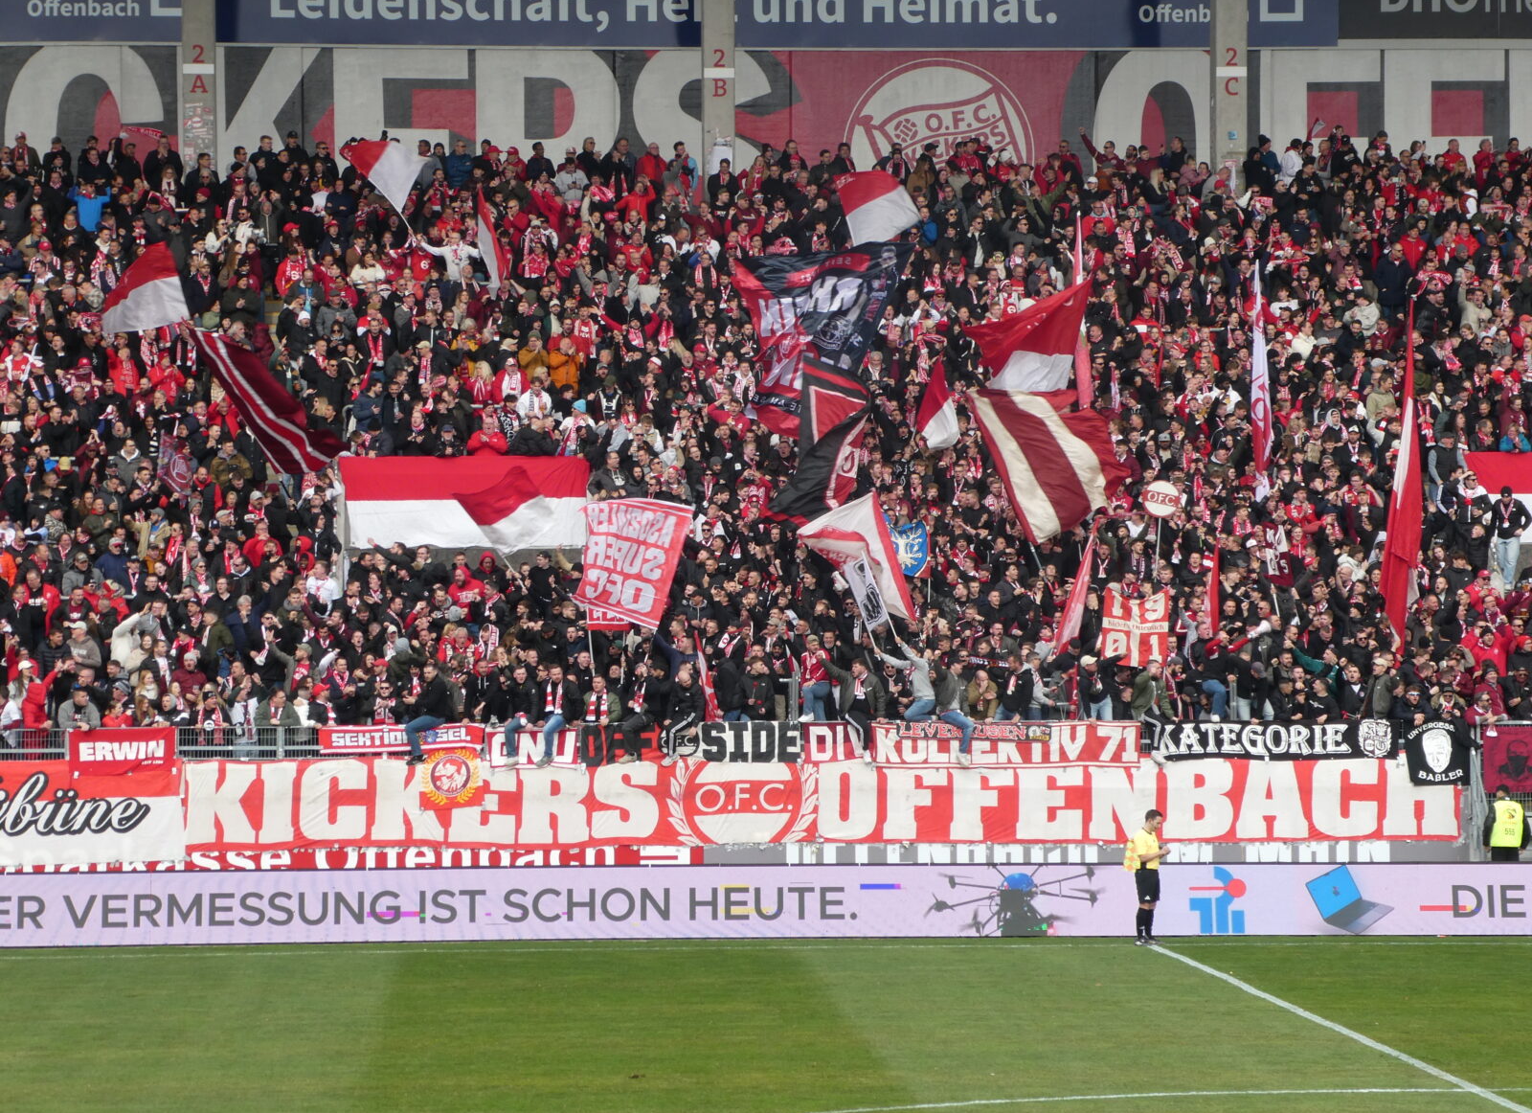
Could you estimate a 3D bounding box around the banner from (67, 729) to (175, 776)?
[{"bbox_3d":[-9.294,2.815,86.200,1.545,0.691,0.050,0,-1,-3],"label":"banner"}]

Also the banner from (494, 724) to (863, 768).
[{"bbox_3d":[-1.311,2.735,86.700,5.488,0.625,0.060,0,-1,-3],"label":"banner"}]

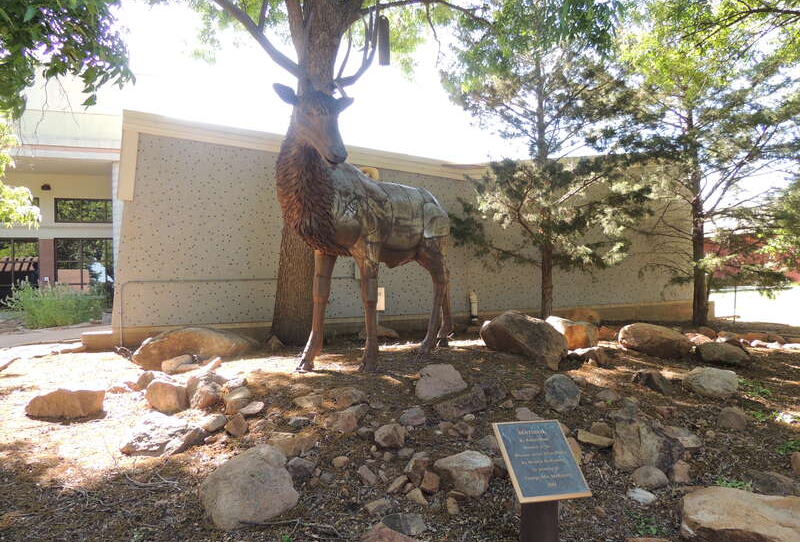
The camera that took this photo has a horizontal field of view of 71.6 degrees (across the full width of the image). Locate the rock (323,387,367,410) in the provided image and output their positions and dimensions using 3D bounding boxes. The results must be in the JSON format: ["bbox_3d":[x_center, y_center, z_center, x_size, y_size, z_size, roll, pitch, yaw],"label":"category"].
[{"bbox_3d":[-0.418,0.960,4.179,0.331,0.140,0.232,0,0,-6],"label":"rock"}]

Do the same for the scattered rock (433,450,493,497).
[{"bbox_3d":[0.398,1.289,3.530,0.370,0.270,0.300,-1,-2,6],"label":"scattered rock"}]

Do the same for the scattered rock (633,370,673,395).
[{"bbox_3d":[2.123,0.934,4.646,0.352,0.191,0.246,0,0,0],"label":"scattered rock"}]

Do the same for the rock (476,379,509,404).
[{"bbox_3d":[0.719,0.937,4.314,0.249,0.160,0.200,0,0,9],"label":"rock"}]

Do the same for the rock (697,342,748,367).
[{"bbox_3d":[3.529,0.900,6.051,0.589,0.226,0.442,0,0,0],"label":"rock"}]

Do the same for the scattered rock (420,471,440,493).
[{"bbox_3d":[0.183,1.271,3.333,0.120,0.110,0.110,0,0,3],"label":"scattered rock"}]

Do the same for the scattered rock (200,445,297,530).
[{"bbox_3d":[-0.859,1.227,3.145,0.544,0.370,0.463,0,0,0],"label":"scattered rock"}]

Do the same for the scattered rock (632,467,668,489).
[{"bbox_3d":[1.525,1.262,3.391,0.232,0.125,0.180,0,0,24],"label":"scattered rock"}]

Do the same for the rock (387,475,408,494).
[{"bbox_3d":[-0.015,1.282,3.330,0.132,0.085,0.100,0,0,0],"label":"rock"}]

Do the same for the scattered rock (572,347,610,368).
[{"bbox_3d":[1.999,0.902,5.850,0.380,0.200,0.300,-2,-2,19],"label":"scattered rock"}]

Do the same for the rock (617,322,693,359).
[{"bbox_3d":[3.097,0.858,6.750,0.850,0.400,0.580,-2,-2,25],"label":"rock"}]

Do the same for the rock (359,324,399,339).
[{"bbox_3d":[-0.300,0.844,7.734,0.558,0.201,0.390,0,0,0],"label":"rock"}]

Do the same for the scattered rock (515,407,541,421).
[{"bbox_3d":[0.902,1.022,3.923,0.184,0.095,0.138,0,0,13],"label":"scattered rock"}]

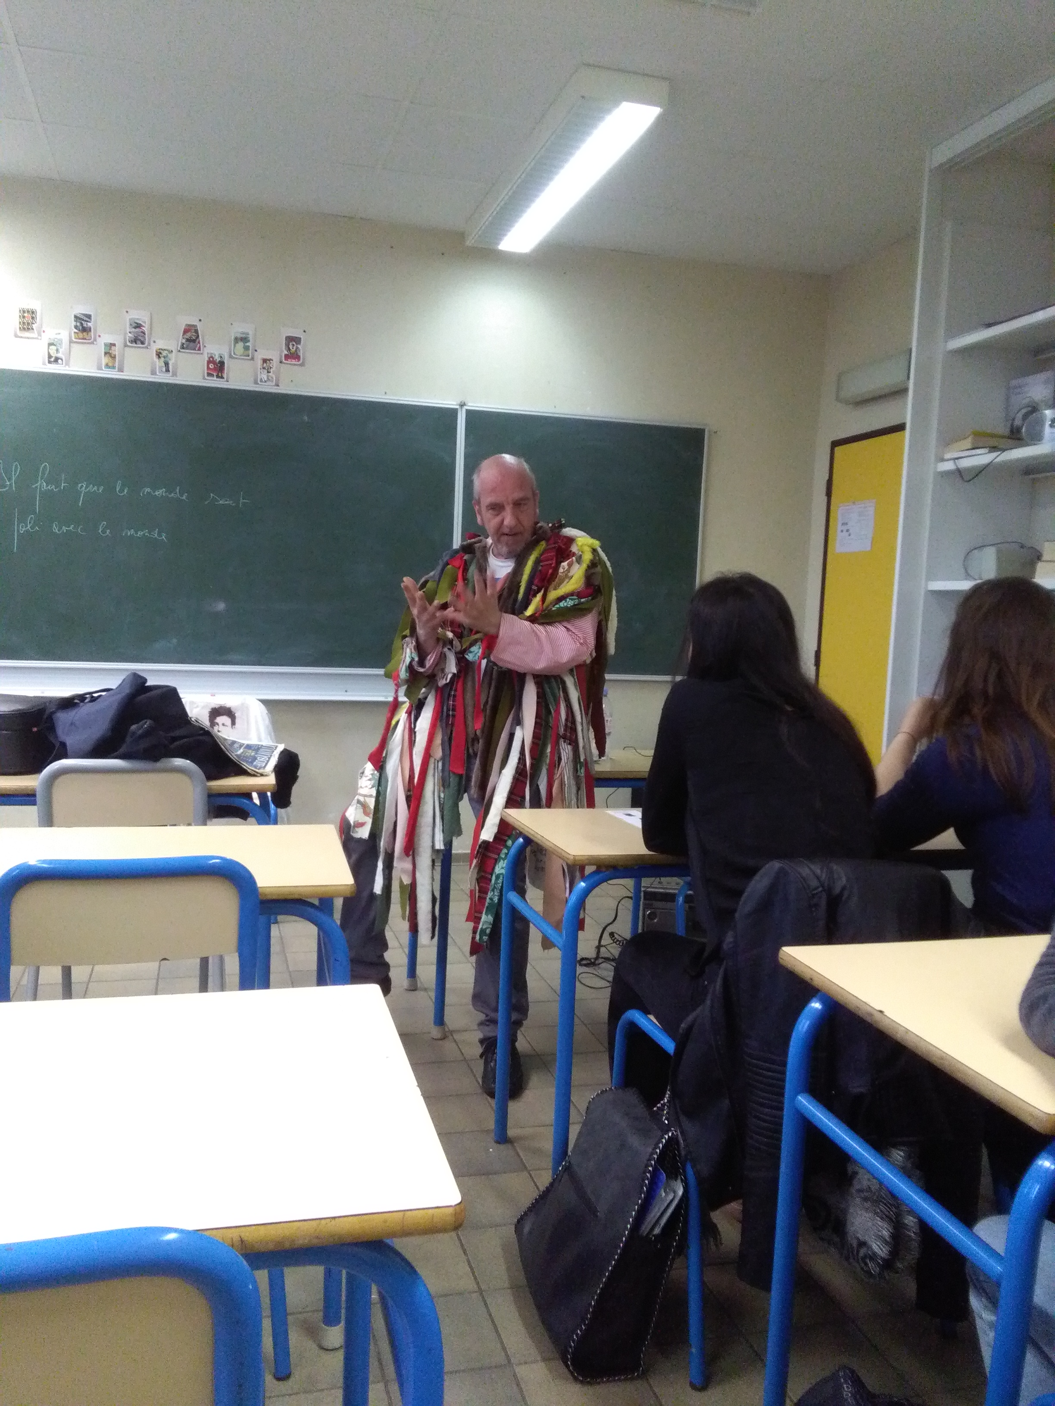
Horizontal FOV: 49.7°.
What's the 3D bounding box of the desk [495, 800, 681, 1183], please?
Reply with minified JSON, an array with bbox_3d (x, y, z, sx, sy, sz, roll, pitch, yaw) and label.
[{"bbox_3d":[0.624,0.652,2.561,1.316,0.754,0.506,1,5,-16],"label":"desk"}]

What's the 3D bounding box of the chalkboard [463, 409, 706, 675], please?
[{"bbox_3d":[0.269,-0.720,5.295,1.194,1.194,0.040,1,5,-16],"label":"chalkboard"}]

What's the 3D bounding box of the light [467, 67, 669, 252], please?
[{"bbox_3d":[0.088,-1.953,4.217,0.283,0.091,1.548,1,5,-16],"label":"light"}]

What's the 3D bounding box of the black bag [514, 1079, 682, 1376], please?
[{"bbox_3d":[0.134,0.887,2.004,0.152,0.354,0.405,19,0,-17],"label":"black bag"}]

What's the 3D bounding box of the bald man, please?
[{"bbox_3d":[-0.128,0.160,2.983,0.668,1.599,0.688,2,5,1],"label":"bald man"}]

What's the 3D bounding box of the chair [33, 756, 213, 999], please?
[{"bbox_3d":[-0.982,0.524,2.821,0.405,0.835,0.496,1,5,-16],"label":"chair"}]

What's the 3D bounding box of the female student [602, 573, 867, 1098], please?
[{"bbox_3d":[0.405,0.406,2.167,0.486,1.295,0.688,1,5,-16],"label":"female student"}]

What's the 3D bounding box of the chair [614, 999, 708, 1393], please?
[{"bbox_3d":[0.413,0.649,2.035,0.415,0.835,0.506,1,5,-16],"label":"chair"}]

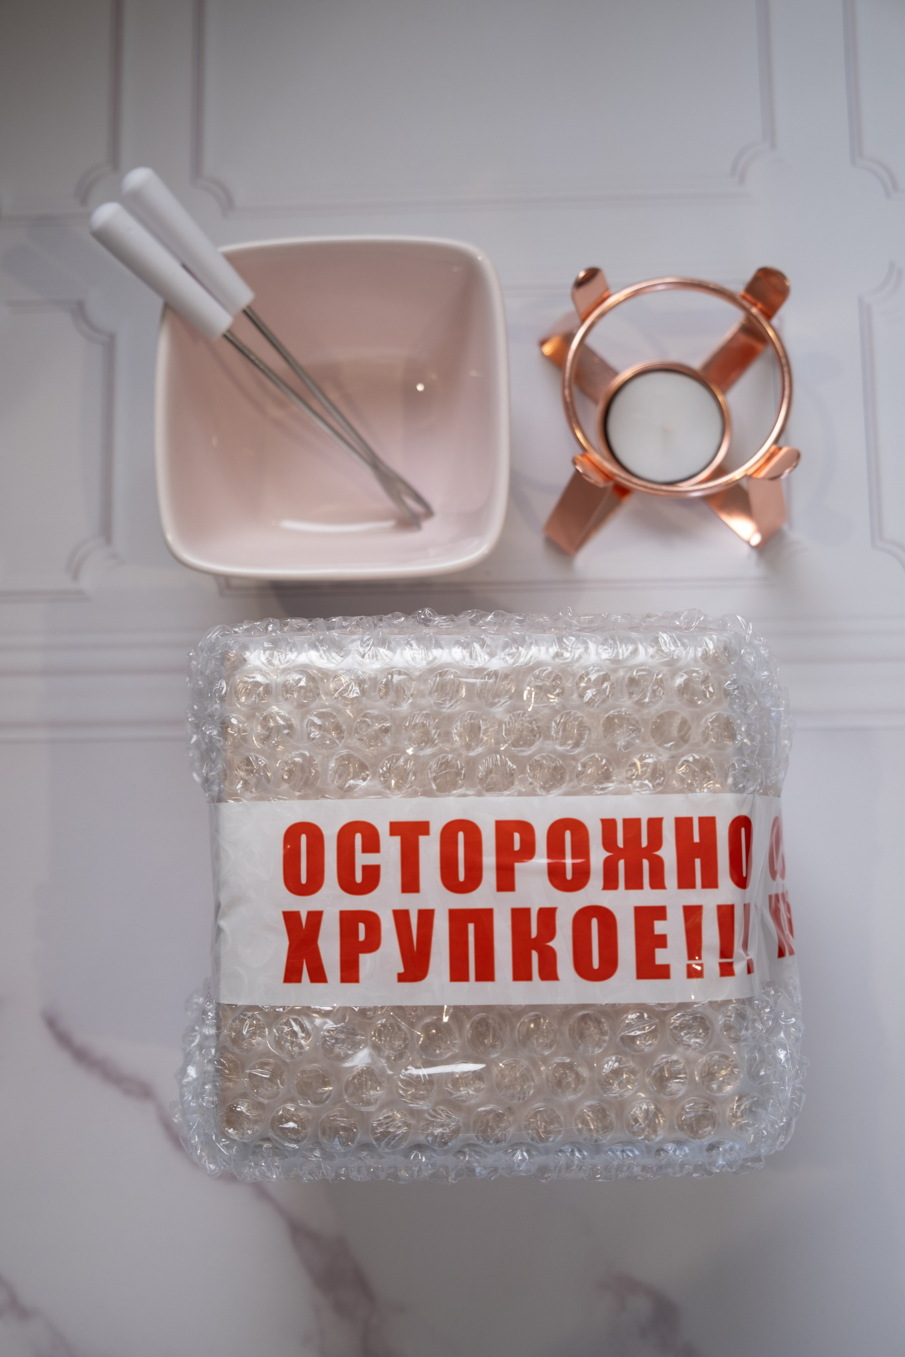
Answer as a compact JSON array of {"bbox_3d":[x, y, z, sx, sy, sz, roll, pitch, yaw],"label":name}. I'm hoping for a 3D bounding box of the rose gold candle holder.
[{"bbox_3d":[0.067,-0.084,0.403,0.079,0.058,0.079,-1,83,3],"label":"rose gold candle holder"}]

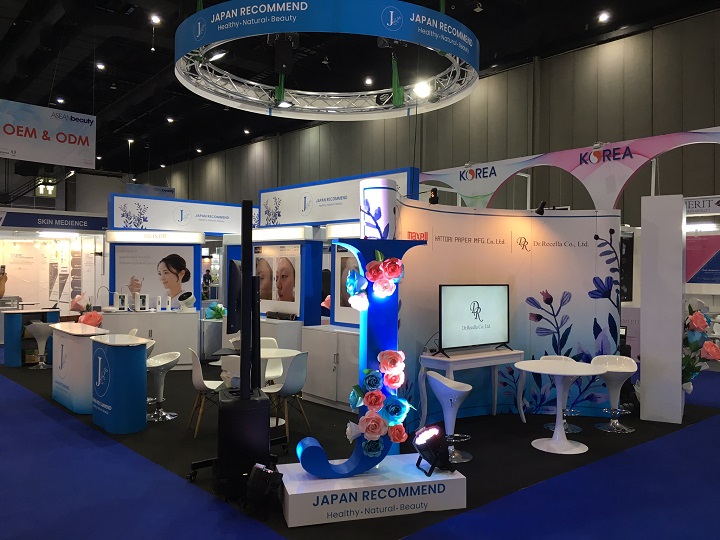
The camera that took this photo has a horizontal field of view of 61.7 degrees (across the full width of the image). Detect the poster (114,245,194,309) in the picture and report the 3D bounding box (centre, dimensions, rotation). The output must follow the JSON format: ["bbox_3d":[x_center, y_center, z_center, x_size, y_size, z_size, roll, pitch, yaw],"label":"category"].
[{"bbox_3d":[-3.424,0.125,10.050,1.280,1.070,0.040,1,0,-11],"label":"poster"}]

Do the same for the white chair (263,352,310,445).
[{"bbox_3d":[-0.765,1.189,5.892,0.530,0.820,0.470,0,0,18],"label":"white chair"}]

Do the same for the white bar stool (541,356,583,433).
[{"bbox_3d":[2.107,1.269,6.252,0.440,0.735,0.420,1,0,-20],"label":"white bar stool"}]

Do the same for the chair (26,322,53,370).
[{"bbox_3d":[-5.139,1.224,9.759,0.450,0.740,0.420,1,0,-30],"label":"chair"}]

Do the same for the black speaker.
[{"bbox_3d":[-0.865,1.277,4.515,0.360,0.690,0.460,1,0,-13],"label":"black speaker"}]

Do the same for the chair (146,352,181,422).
[{"bbox_3d":[-2.180,1.237,6.552,0.430,0.710,0.450,0,0,-42],"label":"chair"}]

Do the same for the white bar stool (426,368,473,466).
[{"bbox_3d":[0.808,1.270,5.325,0.420,0.760,0.450,1,0,14],"label":"white bar stool"}]

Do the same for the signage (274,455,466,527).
[{"bbox_3d":[0.063,1.502,4.189,1.205,0.204,0.578,0,0,-15],"label":"signage"}]

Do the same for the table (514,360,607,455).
[{"bbox_3d":[1.900,1.297,5.699,0.840,0.740,0.840,1,0,0],"label":"table"}]

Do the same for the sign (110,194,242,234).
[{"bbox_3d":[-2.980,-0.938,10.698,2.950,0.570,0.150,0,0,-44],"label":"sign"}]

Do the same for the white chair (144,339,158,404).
[{"bbox_3d":[-2.753,1.251,7.581,0.420,0.740,0.450,1,0,-30],"label":"white chair"}]

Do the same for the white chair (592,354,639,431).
[{"bbox_3d":[2.595,1.250,6.152,0.455,0.725,0.430,0,0,-1],"label":"white chair"}]

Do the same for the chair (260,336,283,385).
[{"bbox_3d":[-1.095,1.186,6.772,0.470,0.820,0.530,0,0,-6],"label":"chair"}]

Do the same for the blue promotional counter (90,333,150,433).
[{"bbox_3d":[-2.522,1.169,6.337,0.500,0.890,1.050,1,-1,-41],"label":"blue promotional counter"}]

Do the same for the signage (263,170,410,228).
[{"bbox_3d":[-0.423,-0.901,8.009,0.130,0.530,3.170,1,-1,-41],"label":"signage"}]

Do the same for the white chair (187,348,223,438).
[{"bbox_3d":[-1.460,1.181,5.982,0.530,0.830,0.470,0,0,-27],"label":"white chair"}]

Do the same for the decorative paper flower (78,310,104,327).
[{"bbox_3d":[-3.753,0.682,8.400,0.300,0.250,0.280,1,0,-18],"label":"decorative paper flower"}]

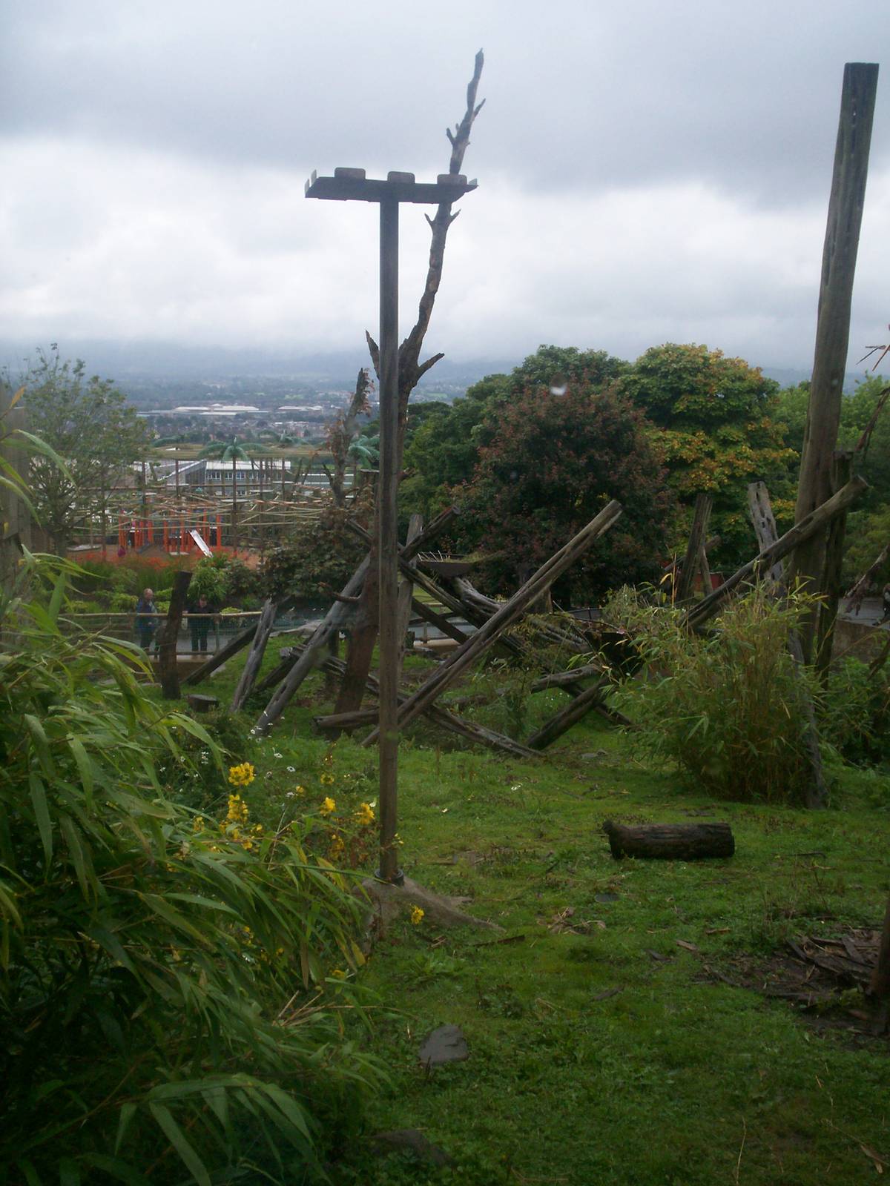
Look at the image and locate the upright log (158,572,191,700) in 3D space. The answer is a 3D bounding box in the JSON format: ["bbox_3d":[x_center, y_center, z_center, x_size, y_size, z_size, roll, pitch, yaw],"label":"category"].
[{"bbox_3d":[-4.546,0.737,21.005,0.380,2.244,0.340,9,11,-2],"label":"upright log"}]

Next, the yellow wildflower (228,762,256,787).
[{"bbox_3d":[-1.016,0.910,6.178,0.135,0.125,0.130,0,11,0],"label":"yellow wildflower"}]

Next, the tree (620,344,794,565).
[{"bbox_3d":[9.329,-4.342,43.961,6.600,8.879,6.400,0,11,0],"label":"tree"}]

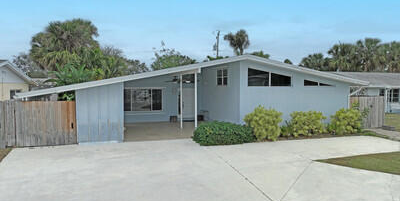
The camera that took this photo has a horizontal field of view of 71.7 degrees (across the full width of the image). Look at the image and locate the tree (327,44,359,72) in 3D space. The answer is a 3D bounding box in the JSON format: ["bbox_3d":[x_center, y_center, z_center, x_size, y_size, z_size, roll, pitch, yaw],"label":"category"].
[{"bbox_3d":[21.200,-4.350,41.000,4.100,8.400,4.100,0,4,0],"label":"tree"}]

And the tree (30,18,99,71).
[{"bbox_3d":[-12.600,-3.450,26.000,5.900,8.700,5.600,0,4,0],"label":"tree"}]

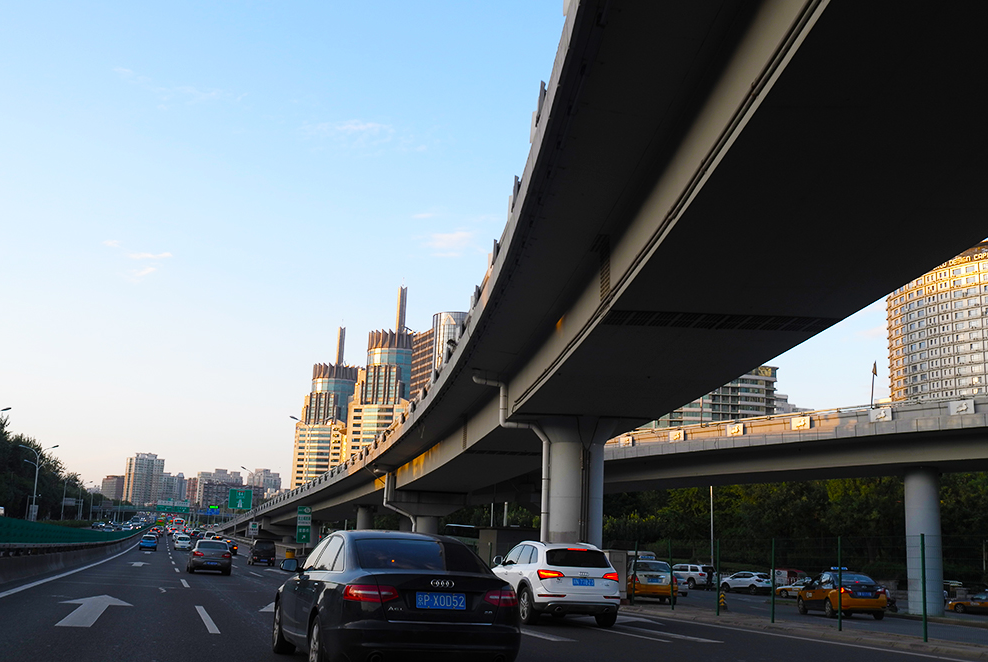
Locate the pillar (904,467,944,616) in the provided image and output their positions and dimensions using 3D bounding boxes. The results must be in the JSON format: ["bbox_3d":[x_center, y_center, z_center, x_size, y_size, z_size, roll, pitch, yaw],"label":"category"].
[{"bbox_3d":[15.428,7.519,35.727,1.270,5.155,1.270,3,-12,0],"label":"pillar"}]

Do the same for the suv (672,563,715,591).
[{"bbox_3d":[15.282,19.309,78.500,1.960,1.880,4.950,11,-14,-34],"label":"suv"}]

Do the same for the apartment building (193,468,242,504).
[{"bbox_3d":[-332.848,199.336,1206.478,52.000,63.352,30.000,6,-12,-14],"label":"apartment building"}]

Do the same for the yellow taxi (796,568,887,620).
[{"bbox_3d":[11.892,9.008,34.263,1.780,1.540,4.550,3,-12,-1],"label":"yellow taxi"}]

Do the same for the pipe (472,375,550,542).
[{"bbox_3d":[0.493,5.612,37.282,3.100,7.820,0.350,4,-12,-6],"label":"pipe"}]

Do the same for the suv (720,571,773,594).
[{"bbox_3d":[19.763,19.673,78.000,1.830,1.660,4.400,13,-15,-39],"label":"suv"}]

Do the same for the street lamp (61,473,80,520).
[{"bbox_3d":[-87.974,34.945,206.287,5.000,10.814,0.500,7,-12,-18],"label":"street lamp"}]

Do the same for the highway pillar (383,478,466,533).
[{"bbox_3d":[-4.545,13.444,69.274,5.400,6.217,2.200,6,-12,-15],"label":"highway pillar"}]

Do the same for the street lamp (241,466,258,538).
[{"bbox_3d":[-30.724,22.450,126.919,2.500,10.170,0.400,7,-12,-18],"label":"street lamp"}]

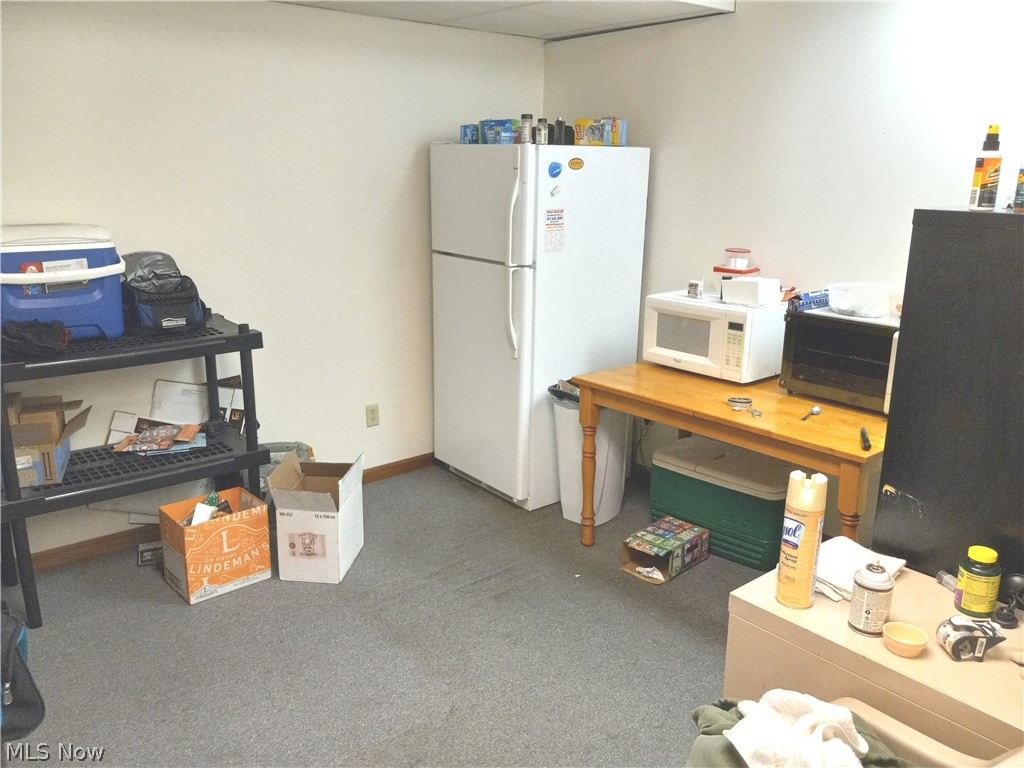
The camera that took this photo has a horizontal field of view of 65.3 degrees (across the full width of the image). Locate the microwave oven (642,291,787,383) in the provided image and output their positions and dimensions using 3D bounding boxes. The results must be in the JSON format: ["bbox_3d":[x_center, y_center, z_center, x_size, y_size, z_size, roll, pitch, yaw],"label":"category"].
[{"bbox_3d":[0.900,-0.218,3.467,0.365,0.305,0.525,-11,19,-38],"label":"microwave oven"}]

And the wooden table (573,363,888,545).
[{"bbox_3d":[0.930,0.403,3.156,0.746,0.735,1.246,-11,19,-38],"label":"wooden table"}]

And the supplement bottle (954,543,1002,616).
[{"bbox_3d":[0.884,0.372,1.513,0.067,0.119,0.067,-11,19,-38],"label":"supplement bottle"}]

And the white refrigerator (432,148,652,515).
[{"bbox_3d":[0.118,-0.323,4.027,0.823,1.671,0.689,-12,20,-39],"label":"white refrigerator"}]

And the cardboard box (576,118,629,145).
[{"bbox_3d":[0.410,-1.167,3.736,0.150,0.128,0.190,-12,20,-39],"label":"cardboard box"}]

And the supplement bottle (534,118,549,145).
[{"bbox_3d":[0.131,-1.086,3.451,0.054,0.114,0.054,2,15,4],"label":"supplement bottle"}]

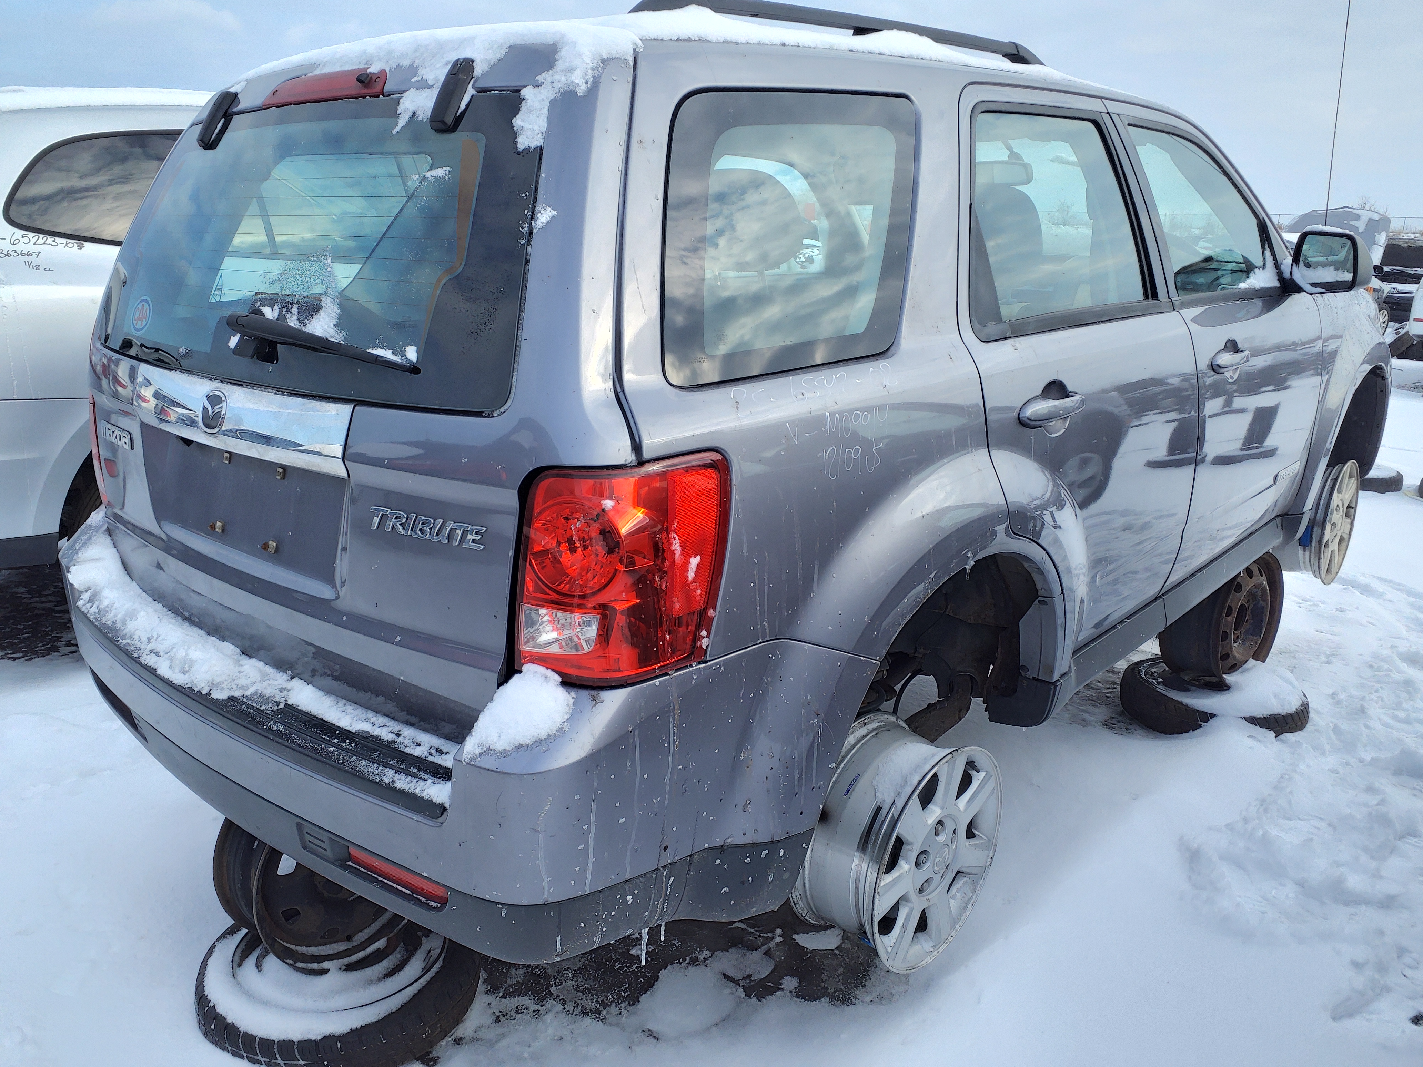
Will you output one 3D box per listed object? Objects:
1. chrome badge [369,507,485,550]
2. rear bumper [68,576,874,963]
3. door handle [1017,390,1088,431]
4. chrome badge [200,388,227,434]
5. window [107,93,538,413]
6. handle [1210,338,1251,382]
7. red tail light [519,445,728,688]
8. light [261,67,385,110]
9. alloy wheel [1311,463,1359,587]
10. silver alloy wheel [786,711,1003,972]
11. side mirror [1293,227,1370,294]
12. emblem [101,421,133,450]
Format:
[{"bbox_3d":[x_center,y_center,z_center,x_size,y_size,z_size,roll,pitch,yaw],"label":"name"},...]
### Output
[{"bbox_3d":[-0.376,-0.013,1.412,0.215,0.035,0.012,11,14,33],"label":"chrome badge"},{"bbox_3d":[-0.633,0.221,2.006,1.790,0.435,0.640,13,22,40],"label":"rear bumper"},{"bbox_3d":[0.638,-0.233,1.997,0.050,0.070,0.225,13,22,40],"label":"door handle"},{"bbox_3d":[-0.792,-0.195,1.700,0.104,0.080,0.015,13,16,40],"label":"chrome badge"},{"bbox_3d":[-0.700,-0.473,1.739,1.340,0.450,0.085,13,-4,40],"label":"window"},{"bbox_3d":[1.319,-0.442,2.710,0.050,0.080,0.220,13,22,40],"label":"handle"},{"bbox_3d":[-0.123,0.035,1.357,0.205,0.285,0.260,13,22,40],"label":"red tail light"},{"bbox_3d":[-0.637,-0.726,1.756,0.380,0.045,0.050,13,10,40],"label":"light"},{"bbox_3d":[2.158,-0.055,3.857,0.200,0.443,0.443,14,21,41],"label":"alloy wheel"},{"bbox_3d":[0.363,0.595,2.081,0.203,0.441,0.441,16,23,42],"label":"silver alloy wheel"},{"bbox_3d":[1.732,-0.761,2.975,0.200,0.160,0.130,13,22,40],"label":"side mirror"},{"bbox_3d":[-1.157,-0.190,2.081,0.165,0.036,0.012,14,17,43],"label":"emblem"}]

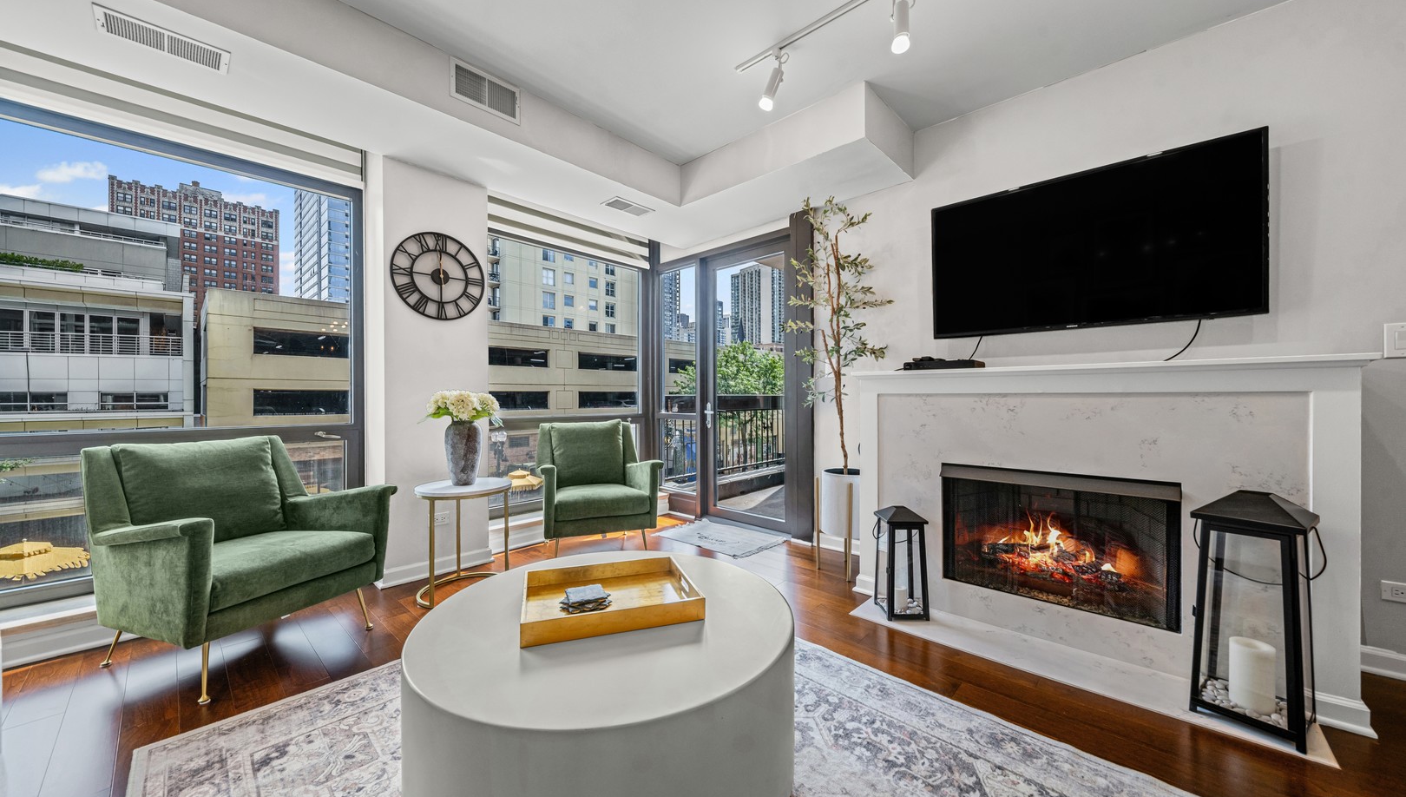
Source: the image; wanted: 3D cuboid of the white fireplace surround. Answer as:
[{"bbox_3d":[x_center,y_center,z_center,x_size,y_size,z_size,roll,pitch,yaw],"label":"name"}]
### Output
[{"bbox_3d":[1.621,0.449,2.192,1.670,1.170,0.570,0,0,42],"label":"white fireplace surround"}]

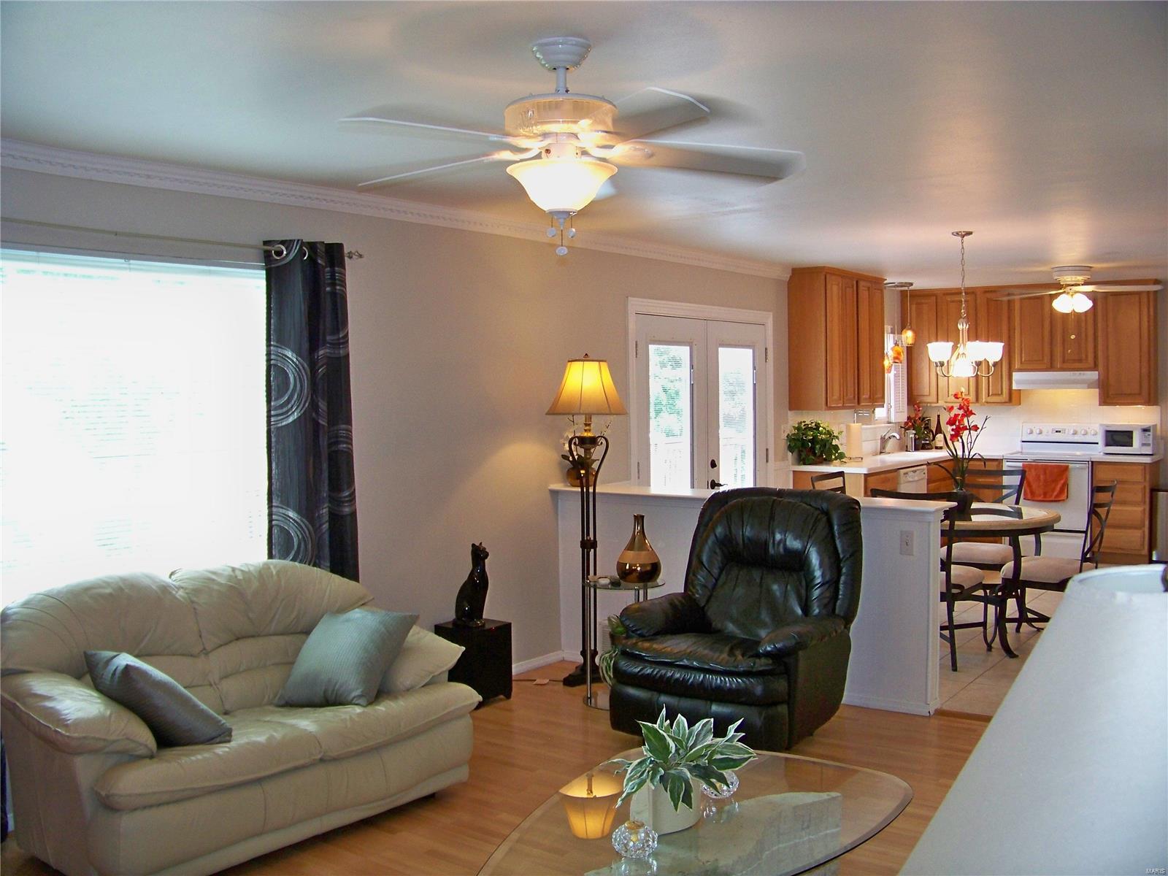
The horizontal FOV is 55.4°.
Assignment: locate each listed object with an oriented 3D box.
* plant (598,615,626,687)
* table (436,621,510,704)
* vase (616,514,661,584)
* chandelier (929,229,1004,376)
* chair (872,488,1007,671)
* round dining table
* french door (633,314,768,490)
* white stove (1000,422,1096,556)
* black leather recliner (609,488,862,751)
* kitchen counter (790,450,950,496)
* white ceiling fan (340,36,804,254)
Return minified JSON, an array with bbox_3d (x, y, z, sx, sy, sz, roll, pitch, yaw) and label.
[{"bbox_3d":[0.201,1.008,5.270,0.250,0.340,0.250,1,3,38],"label":"plant"},{"bbox_3d":[-0.544,1.112,5.549,0.280,0.395,0.270,1,3,33],"label":"table"},{"bbox_3d":[0.283,0.578,5.849,0.235,0.357,0.235,-1,3,3],"label":"vase"},{"bbox_3d":[2.189,-0.762,6.418,0.440,0.840,0.440,1,3,38],"label":"chandelier"},{"bbox_3d":[1.914,0.735,6.093,0.490,0.955,0.600,1,3,38],"label":"chair"},{"bbox_3d":[2.319,0.820,6.629,1.040,0.770,1.040,-1,3,0],"label":"round dining table"},{"bbox_3d":[0.820,0.202,7.417,0.090,1.970,1.597,1,3,38],"label":"french door"},{"bbox_3d":[4.083,0.448,9.736,0.750,1.170,0.670,1,4,35],"label":"white stove"},{"bbox_3d":[0.720,0.792,5.067,0.870,1.050,0.910,1,3,31],"label":"black leather recliner"},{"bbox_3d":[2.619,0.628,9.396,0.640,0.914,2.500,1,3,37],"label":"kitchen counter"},{"bbox_3d":[-0.055,-0.755,2.866,1.280,0.560,1.280,1,4,35],"label":"white ceiling fan"}]

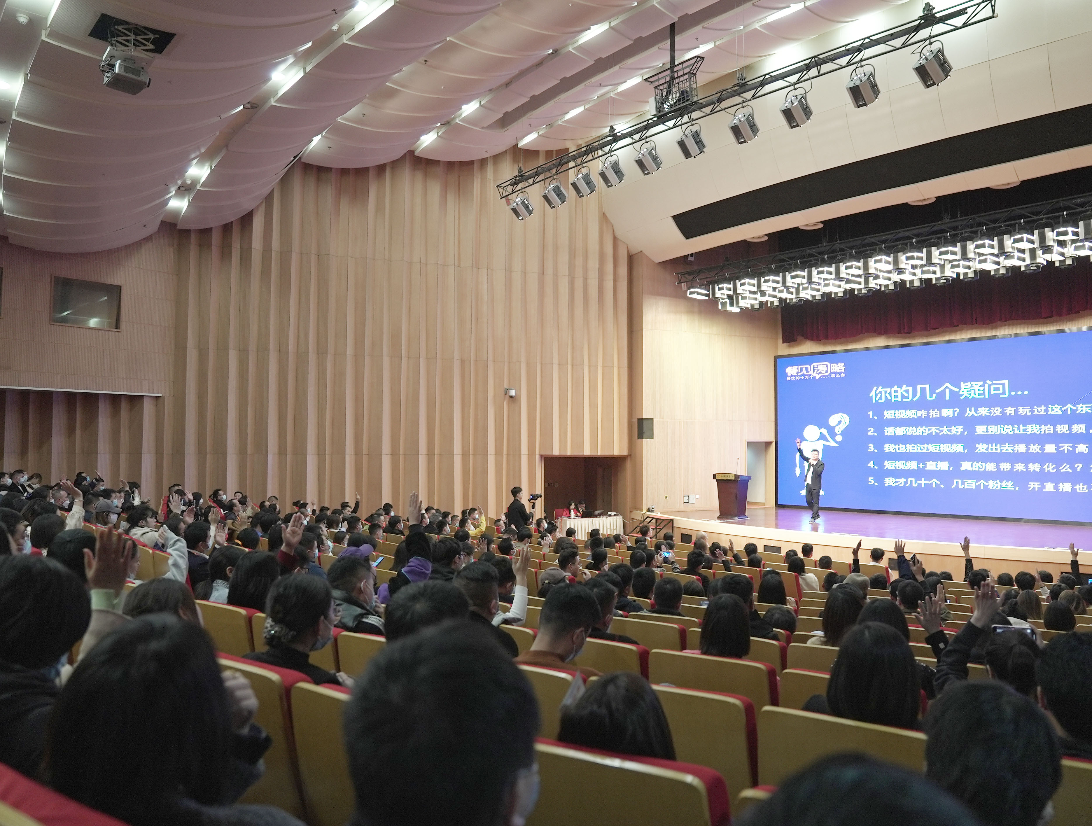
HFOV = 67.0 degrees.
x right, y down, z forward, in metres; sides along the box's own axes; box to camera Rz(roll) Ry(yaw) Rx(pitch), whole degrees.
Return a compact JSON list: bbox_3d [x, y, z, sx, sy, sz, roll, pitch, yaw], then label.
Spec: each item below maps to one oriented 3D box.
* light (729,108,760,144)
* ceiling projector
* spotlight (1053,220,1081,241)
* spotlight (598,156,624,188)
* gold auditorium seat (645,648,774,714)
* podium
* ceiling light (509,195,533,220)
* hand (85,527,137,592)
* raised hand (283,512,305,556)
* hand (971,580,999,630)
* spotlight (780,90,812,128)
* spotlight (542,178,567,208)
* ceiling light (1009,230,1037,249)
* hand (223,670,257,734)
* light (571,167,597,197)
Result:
[{"bbox_3d":[2.985,-4.303,12.400,0.370,0.410,0.360,-2,-42,47],"label":"light"},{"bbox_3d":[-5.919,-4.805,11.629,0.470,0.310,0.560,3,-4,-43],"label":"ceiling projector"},{"bbox_3d":[9.921,-3.466,15.700,0.380,0.270,0.380,3,-3,-43],"label":"spotlight"},{"bbox_3d":[1.146,-4.234,14.500,0.370,0.410,0.360,-2,-42,47],"label":"spotlight"},{"bbox_3d":[0.823,1.525,3.670,0.560,0.980,0.640,-1,-3,32],"label":"gold auditorium seat"},{"bbox_3d":[4.774,2.101,21.071,0.750,1.160,0.600,-2,-3,42],"label":"podium"},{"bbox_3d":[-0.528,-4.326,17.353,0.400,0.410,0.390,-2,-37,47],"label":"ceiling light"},{"bbox_3d":[-1.109,0.373,2.100,0.130,0.168,0.065,1,-3,-15],"label":"hand"},{"bbox_3d":[-1.299,0.615,4.250,0.110,0.220,0.065,12,-3,-15],"label":"raised hand"},{"bbox_3d":[1.629,0.710,3.060,0.095,0.178,0.060,12,-16,32],"label":"hand"},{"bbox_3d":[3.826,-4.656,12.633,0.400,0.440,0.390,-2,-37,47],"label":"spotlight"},{"bbox_3d":[0.165,-4.165,15.700,0.370,0.410,0.360,-2,-42,47],"label":"spotlight"},{"bbox_3d":[9.407,-3.424,16.257,0.540,0.240,0.290,3,-4,-43],"label":"ceiling light"},{"bbox_3d":[-0.531,0.499,1.420,0.080,0.105,0.080,-1,-3,20],"label":"hand"},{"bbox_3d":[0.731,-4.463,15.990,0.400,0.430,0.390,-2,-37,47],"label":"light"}]

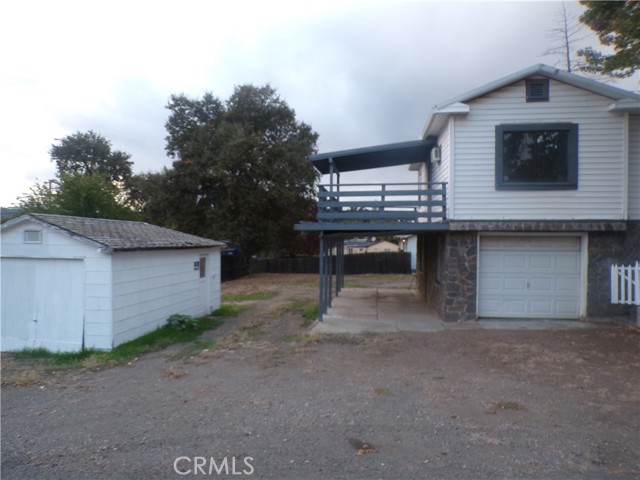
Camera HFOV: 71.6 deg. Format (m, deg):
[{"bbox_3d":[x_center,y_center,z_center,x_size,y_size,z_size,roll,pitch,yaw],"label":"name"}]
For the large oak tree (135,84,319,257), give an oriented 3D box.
[{"bbox_3d":[-6.200,-4.000,29.300,12.100,12.600,11.000,0,0,0],"label":"large oak tree"}]

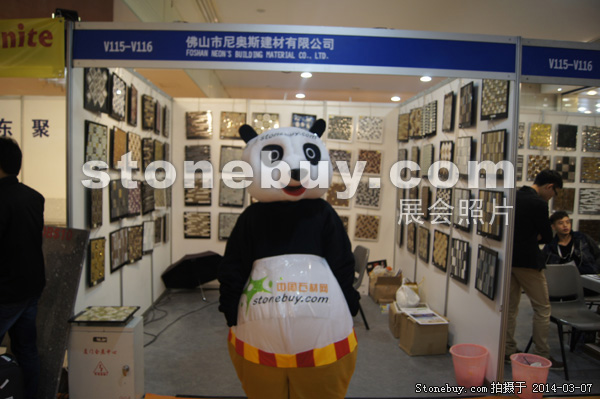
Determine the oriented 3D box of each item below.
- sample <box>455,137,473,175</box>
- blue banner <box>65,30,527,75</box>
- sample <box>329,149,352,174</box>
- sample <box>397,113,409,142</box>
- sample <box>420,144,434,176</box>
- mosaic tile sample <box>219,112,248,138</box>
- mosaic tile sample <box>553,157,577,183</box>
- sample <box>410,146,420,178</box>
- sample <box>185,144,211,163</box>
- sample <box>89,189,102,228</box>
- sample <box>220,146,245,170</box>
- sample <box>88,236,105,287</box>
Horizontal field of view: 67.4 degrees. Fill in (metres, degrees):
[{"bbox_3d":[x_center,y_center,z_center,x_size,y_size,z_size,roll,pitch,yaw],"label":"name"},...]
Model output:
[{"bbox_3d":[1.413,-0.359,3.833,0.030,0.345,0.335,1,3,-3],"label":"sample"},{"bbox_3d":[0.004,-0.979,2.992,2.940,0.192,0.030,1,3,-3],"label":"blue banner"},{"bbox_3d":[0.536,-0.494,5.985,0.325,0.335,0.030,1,3,-3],"label":"sample"},{"bbox_3d":[1.323,-0.907,5.693,0.025,0.357,0.338,1,3,-7],"label":"sample"},{"bbox_3d":[1.356,-0.396,4.722,0.028,0.340,0.335,1,3,-2],"label":"sample"},{"bbox_3d":[-0.858,-0.952,5.841,0.330,0.351,0.030,1,3,-3],"label":"mosaic tile sample"},{"bbox_3d":[3.679,-0.421,6.244,0.320,0.358,0.025,1,3,-3],"label":"mosaic tile sample"},{"bbox_3d":[1.335,-0.423,5.170,0.030,0.345,0.335,1,3,-3],"label":"sample"},{"bbox_3d":[-1.322,-0.533,5.825,0.335,0.352,0.028,1,3,-4],"label":"sample"},{"bbox_3d":[-1.470,0.036,3.230,0.028,0.332,0.335,1,3,-12],"label":"sample"},{"bbox_3d":[-0.874,-0.520,5.853,0.338,0.357,0.028,1,3,-4],"label":"sample"},{"bbox_3d":[-1.550,0.470,3.432,0.022,0.347,0.330,1,3,-6],"label":"sample"}]

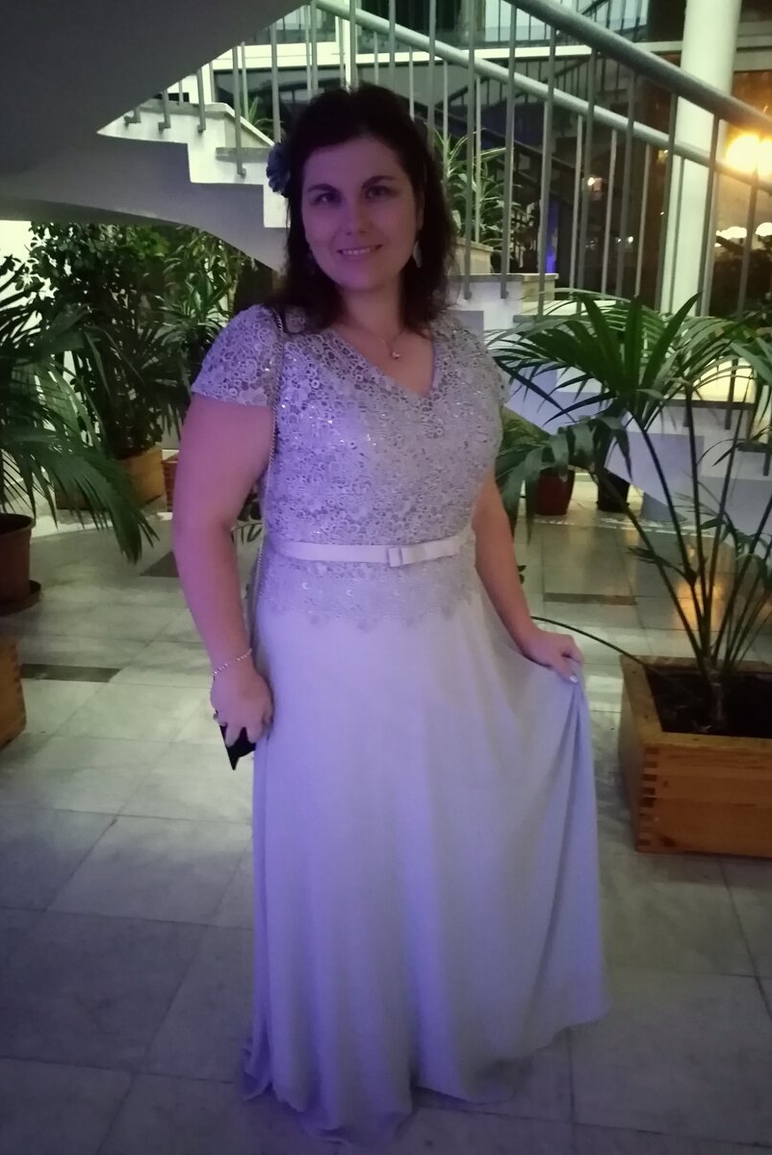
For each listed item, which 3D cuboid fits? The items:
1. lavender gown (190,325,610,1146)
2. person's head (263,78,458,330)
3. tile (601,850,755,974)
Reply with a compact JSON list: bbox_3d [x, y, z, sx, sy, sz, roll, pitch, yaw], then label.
[{"bbox_3d":[0.053,0.239,1.489,0.700,1.370,0.450,-9,20,-22],"label":"lavender gown"},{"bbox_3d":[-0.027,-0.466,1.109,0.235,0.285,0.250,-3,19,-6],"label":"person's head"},{"bbox_3d":[0.610,0.773,2.046,0.400,0.014,0.400,2,19,8],"label":"tile"}]

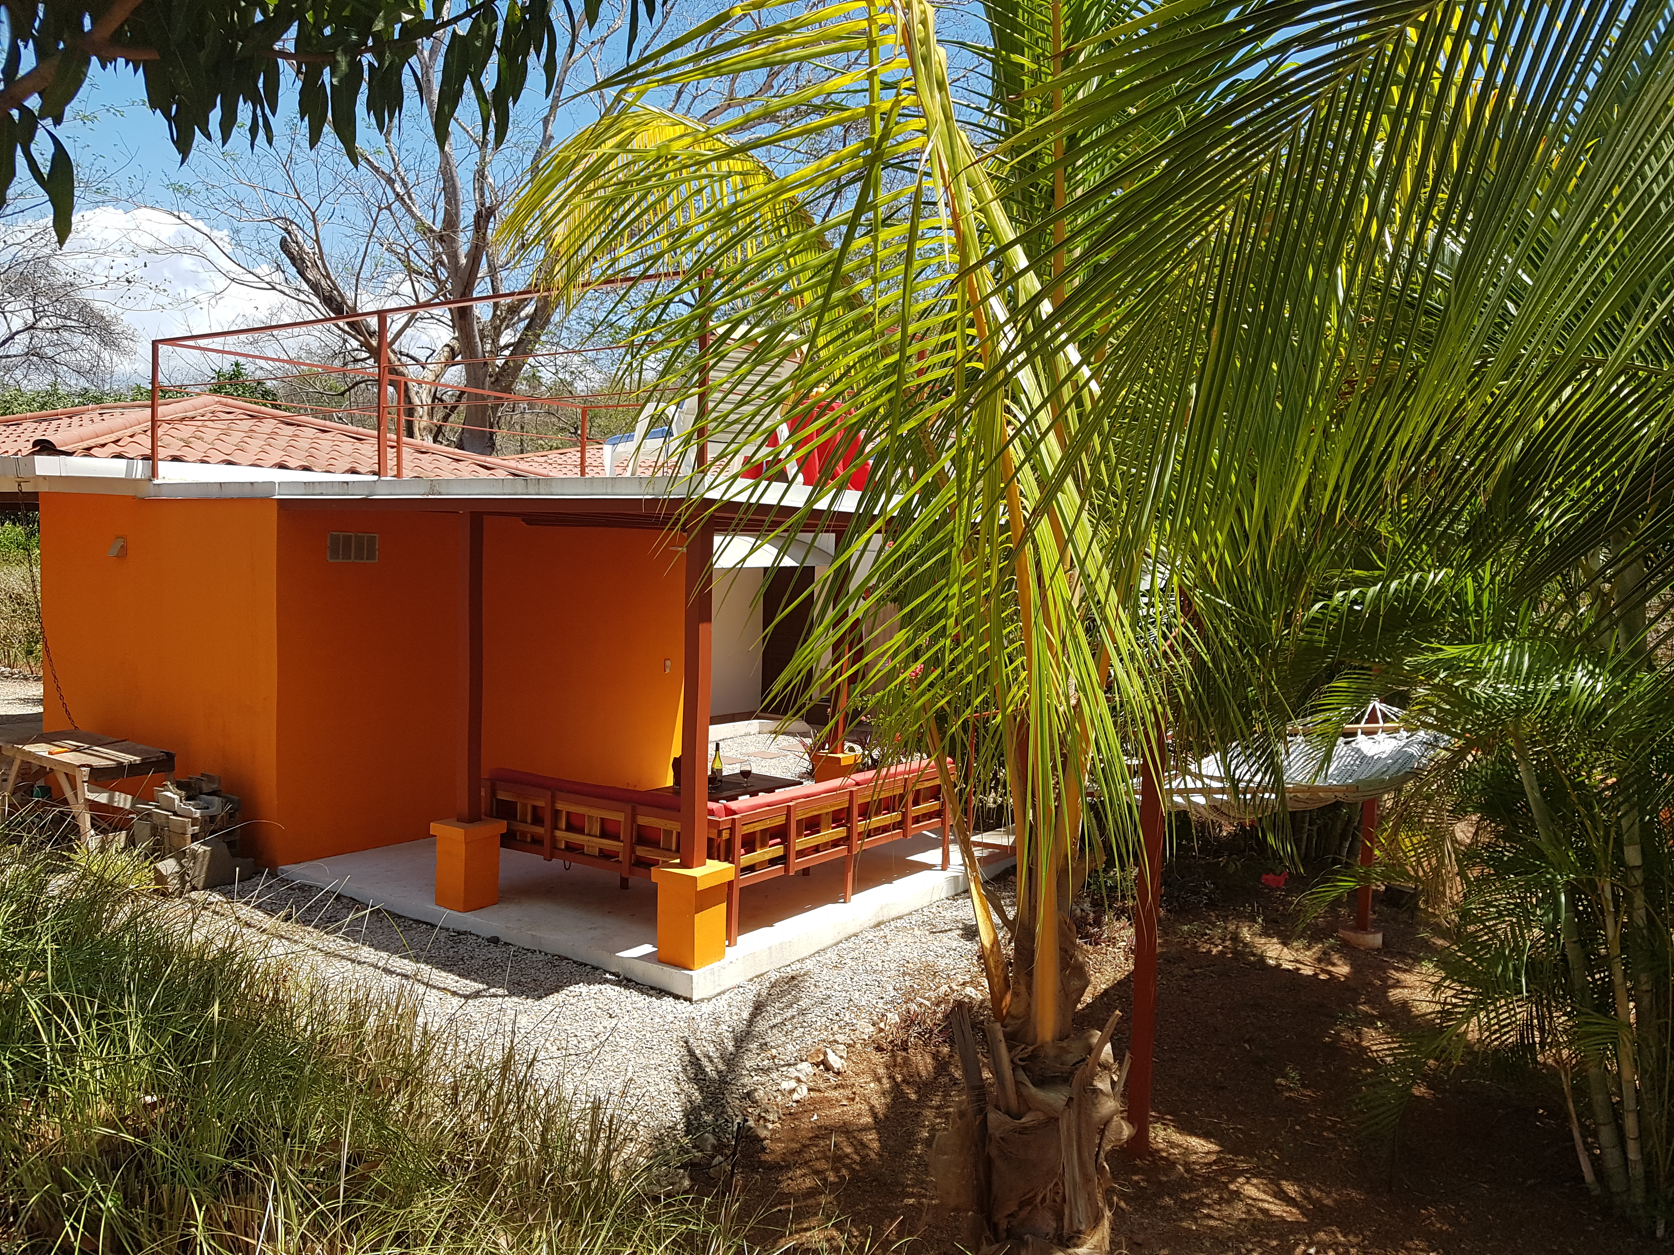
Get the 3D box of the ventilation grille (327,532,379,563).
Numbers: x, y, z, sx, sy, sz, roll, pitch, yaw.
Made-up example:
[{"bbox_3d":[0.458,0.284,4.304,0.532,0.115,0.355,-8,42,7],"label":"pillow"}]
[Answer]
[{"bbox_3d":[-3.537,-0.581,9.217,0.040,0.211,0.416,3,3,34],"label":"ventilation grille"}]

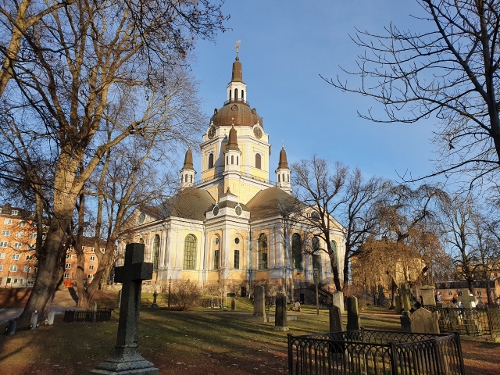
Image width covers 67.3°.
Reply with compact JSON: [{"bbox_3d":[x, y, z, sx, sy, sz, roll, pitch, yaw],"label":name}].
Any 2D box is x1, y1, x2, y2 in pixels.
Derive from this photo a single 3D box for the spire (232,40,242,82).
[{"bbox_3d":[-3.671,-37.011,110.246,2.900,14.200,2.900,16,-24,-41],"label":"spire"}]

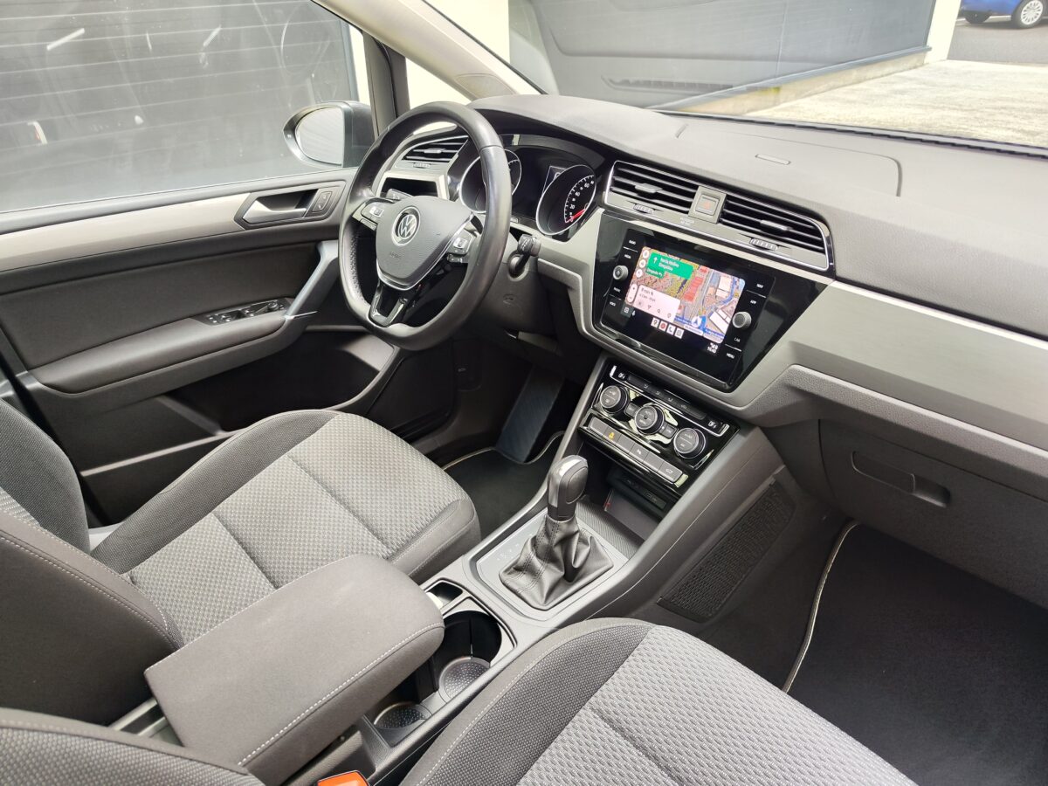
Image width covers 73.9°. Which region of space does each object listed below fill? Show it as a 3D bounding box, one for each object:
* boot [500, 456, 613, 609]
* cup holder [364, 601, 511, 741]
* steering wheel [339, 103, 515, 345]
[{"bbox_3d":[0.046,0.175,0.965,0.130,0.192,0.100,-26,39,-33],"label":"boot"},{"bbox_3d":[-0.112,0.383,0.908,0.195,0.090,0.105,-26,39,-33],"label":"cup holder"},{"bbox_3d":[-0.151,-0.254,1.067,0.370,0.365,0.095,28,14,38],"label":"steering wheel"}]

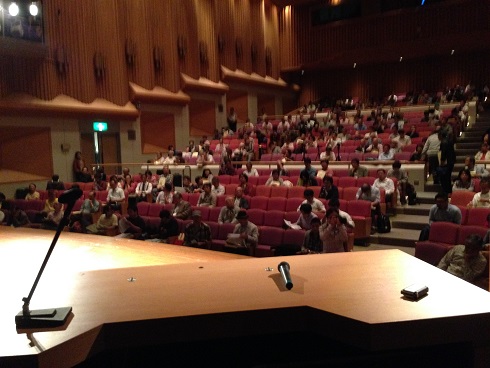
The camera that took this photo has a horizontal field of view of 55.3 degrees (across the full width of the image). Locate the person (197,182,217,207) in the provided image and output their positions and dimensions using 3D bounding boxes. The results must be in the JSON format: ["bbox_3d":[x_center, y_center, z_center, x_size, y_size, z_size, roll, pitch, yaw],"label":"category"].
[{"bbox_3d":[-1.064,0.592,12.225,0.520,1.220,0.720,0,4,24],"label":"person"}]

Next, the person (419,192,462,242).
[{"bbox_3d":[3.406,0.716,7.982,0.550,1.111,0.800,1,5,37],"label":"person"}]

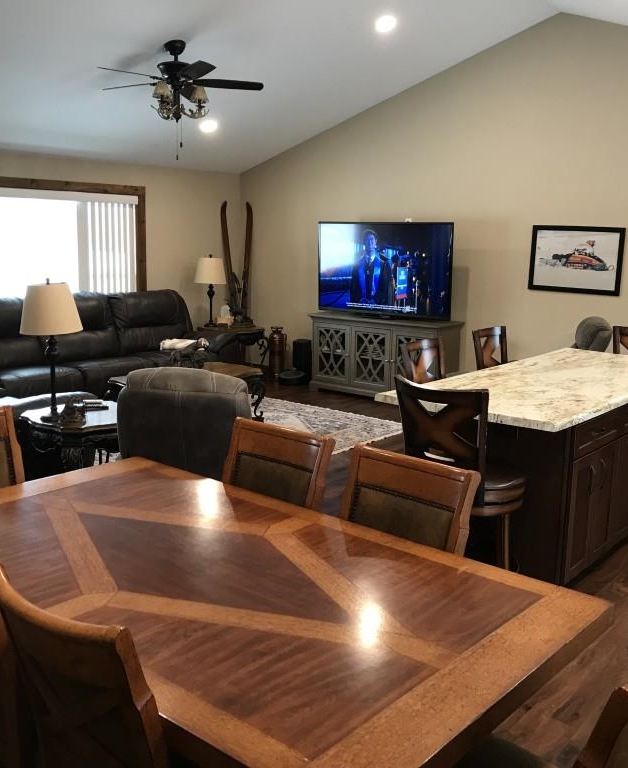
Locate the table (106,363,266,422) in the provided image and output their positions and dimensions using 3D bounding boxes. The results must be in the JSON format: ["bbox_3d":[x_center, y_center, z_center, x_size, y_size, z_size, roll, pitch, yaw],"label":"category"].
[{"bbox_3d":[-1.128,0.162,7.230,0.855,0.463,1.288,9,13,38],"label":"table"}]

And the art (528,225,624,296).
[{"bbox_3d":[2.373,-1.126,7.547,0.860,0.590,0.030,10,14,38],"label":"art"}]

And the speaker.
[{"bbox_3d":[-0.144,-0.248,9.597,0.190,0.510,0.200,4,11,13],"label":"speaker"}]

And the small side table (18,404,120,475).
[{"bbox_3d":[-1.399,0.501,5.149,0.690,0.640,0.690,10,14,38],"label":"small side table"}]

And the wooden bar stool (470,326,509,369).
[{"bbox_3d":[1.388,0.182,5.631,0.523,1.071,0.463,9,13,38],"label":"wooden bar stool"}]

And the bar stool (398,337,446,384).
[{"bbox_3d":[0.821,0.304,4.916,0.523,1.071,0.463,9,13,38],"label":"bar stool"}]

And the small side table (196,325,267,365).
[{"bbox_3d":[-0.930,-0.301,9.435,0.690,0.640,0.690,10,14,38],"label":"small side table"}]

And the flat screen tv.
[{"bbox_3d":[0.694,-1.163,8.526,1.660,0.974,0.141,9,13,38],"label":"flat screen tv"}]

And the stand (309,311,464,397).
[{"bbox_3d":[0.719,-0.271,8.736,1.660,0.833,0.423,9,13,38],"label":"stand"}]

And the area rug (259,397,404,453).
[{"bbox_3d":[-0.905,0.429,7.261,2.440,0.016,3.050,10,14,38],"label":"area rug"}]

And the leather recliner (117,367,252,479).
[{"bbox_3d":[-0.584,0.348,4.678,0.865,1.026,0.926,3,11,12],"label":"leather recliner"}]

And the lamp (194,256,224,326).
[{"bbox_3d":[-1.175,-1.050,9.468,0.360,0.810,0.360,1,11,0],"label":"lamp"}]

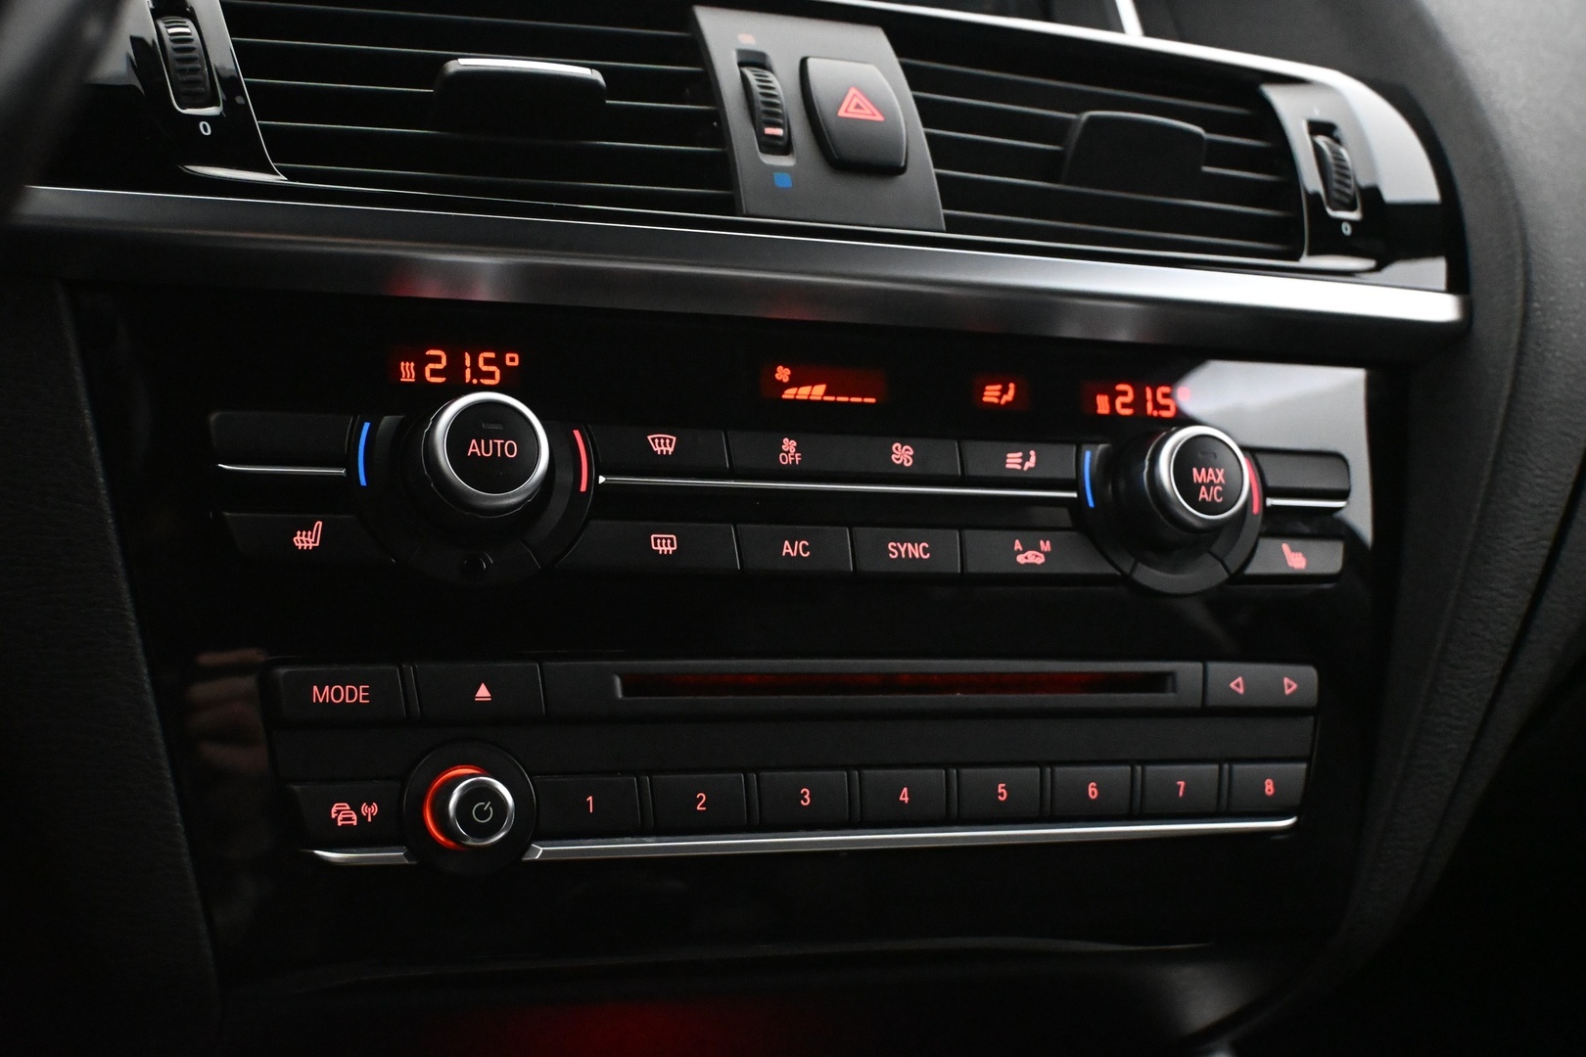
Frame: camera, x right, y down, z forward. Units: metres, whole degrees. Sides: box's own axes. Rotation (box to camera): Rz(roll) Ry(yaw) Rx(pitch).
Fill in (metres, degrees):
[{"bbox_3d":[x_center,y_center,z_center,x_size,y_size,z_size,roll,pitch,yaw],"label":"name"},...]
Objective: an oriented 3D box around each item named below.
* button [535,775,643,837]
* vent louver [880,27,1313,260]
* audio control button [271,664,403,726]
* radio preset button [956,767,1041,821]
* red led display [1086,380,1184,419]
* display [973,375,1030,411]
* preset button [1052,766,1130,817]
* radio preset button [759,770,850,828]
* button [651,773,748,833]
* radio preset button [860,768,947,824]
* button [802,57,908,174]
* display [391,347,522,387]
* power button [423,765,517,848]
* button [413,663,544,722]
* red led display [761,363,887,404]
[{"bbox_3d":[-0.040,0.054,0.383,0.021,0.011,0.005,2,-12,-22],"label":"button"},{"bbox_3d":[0.069,-0.083,0.473,0.094,0.025,0.061,2,55,-22],"label":"vent louver"},{"bbox_3d":[-0.085,0.031,0.370,0.025,0.011,0.005,2,-12,-22],"label":"audio control button"},{"bbox_3d":[0.042,0.056,0.417,0.020,0.011,0.005,2,-12,-22],"label":"radio preset button"},{"bbox_3d":[0.077,-0.029,0.450,0.026,0.008,0.003,2,-11,-21],"label":"red led display"},{"bbox_3d":[0.045,-0.030,0.435,0.015,0.008,0.003,2,-12,-22],"label":"display"},{"bbox_3d":[0.063,0.057,0.429,0.019,0.010,0.005,2,-6,-21],"label":"preset button"},{"bbox_3d":[0.002,0.055,0.405,0.019,0.011,0.005,2,-6,-21],"label":"radio preset button"},{"bbox_3d":[-0.019,0.055,0.397,0.020,0.011,0.005,2,-6,-21],"label":"button"},{"bbox_3d":[0.022,0.056,0.413,0.019,0.010,0.005,2,-6,-21],"label":"radio preset button"},{"bbox_3d":[0.014,-0.091,0.441,0.020,0.007,0.032,2,55,-22],"label":"button"},{"bbox_3d":[-0.067,-0.032,0.393,0.026,0.006,0.003,2,-11,-21],"label":"display"},{"bbox_3d":[-0.059,0.052,0.369,0.015,0.015,0.011,2,-12,-22],"label":"power button"},{"bbox_3d":[-0.061,0.032,0.383,0.025,0.011,0.005,2,-6,-21],"label":"button"},{"bbox_3d":[0.006,-0.030,0.419,0.029,0.008,0.003,2,-12,-22],"label":"red led display"}]

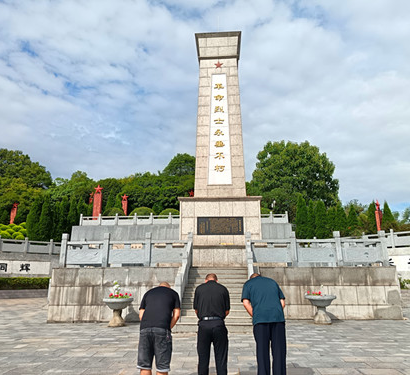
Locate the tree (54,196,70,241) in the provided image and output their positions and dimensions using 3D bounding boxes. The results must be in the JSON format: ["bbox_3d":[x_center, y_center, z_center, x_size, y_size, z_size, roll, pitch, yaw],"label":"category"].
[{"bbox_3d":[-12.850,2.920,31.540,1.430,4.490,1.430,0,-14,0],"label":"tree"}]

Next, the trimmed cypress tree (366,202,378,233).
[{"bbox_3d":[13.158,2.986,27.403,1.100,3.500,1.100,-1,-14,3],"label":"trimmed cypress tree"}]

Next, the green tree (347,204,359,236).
[{"bbox_3d":[12.200,2.940,28.880,1.150,3.100,1.150,0,-14,0],"label":"green tree"}]

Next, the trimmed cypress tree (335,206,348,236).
[{"bbox_3d":[11.410,2.900,29.400,1.000,3.330,1.000,0,-14,0],"label":"trimmed cypress tree"}]

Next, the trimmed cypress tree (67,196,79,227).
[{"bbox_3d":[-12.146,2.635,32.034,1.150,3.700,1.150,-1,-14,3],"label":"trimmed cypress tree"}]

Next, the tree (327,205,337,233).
[{"bbox_3d":[10.500,3.141,28.549,1.000,3.200,1.000,-1,-14,3],"label":"tree"}]

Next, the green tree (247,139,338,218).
[{"bbox_3d":[10.698,-0.203,43.820,10.200,11.000,9.800,-1,-14,3],"label":"green tree"}]

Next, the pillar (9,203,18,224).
[{"bbox_3d":[-20.894,3.049,37.592,0.750,2.900,0.550,3,-14,-12],"label":"pillar"}]

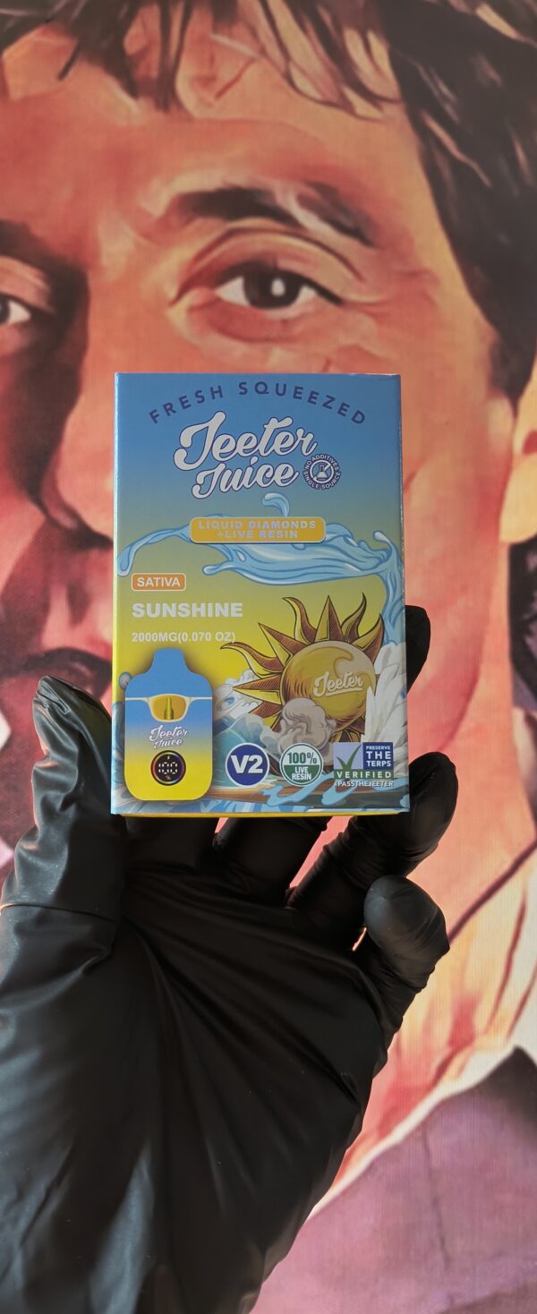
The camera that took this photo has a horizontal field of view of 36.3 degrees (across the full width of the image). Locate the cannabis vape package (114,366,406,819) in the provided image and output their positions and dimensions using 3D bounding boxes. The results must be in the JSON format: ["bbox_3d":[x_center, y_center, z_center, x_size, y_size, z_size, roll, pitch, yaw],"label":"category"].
[{"bbox_3d":[-0.002,-0.016,0.217,0.073,0.111,0.024,0,-5,-1],"label":"cannabis vape package"}]

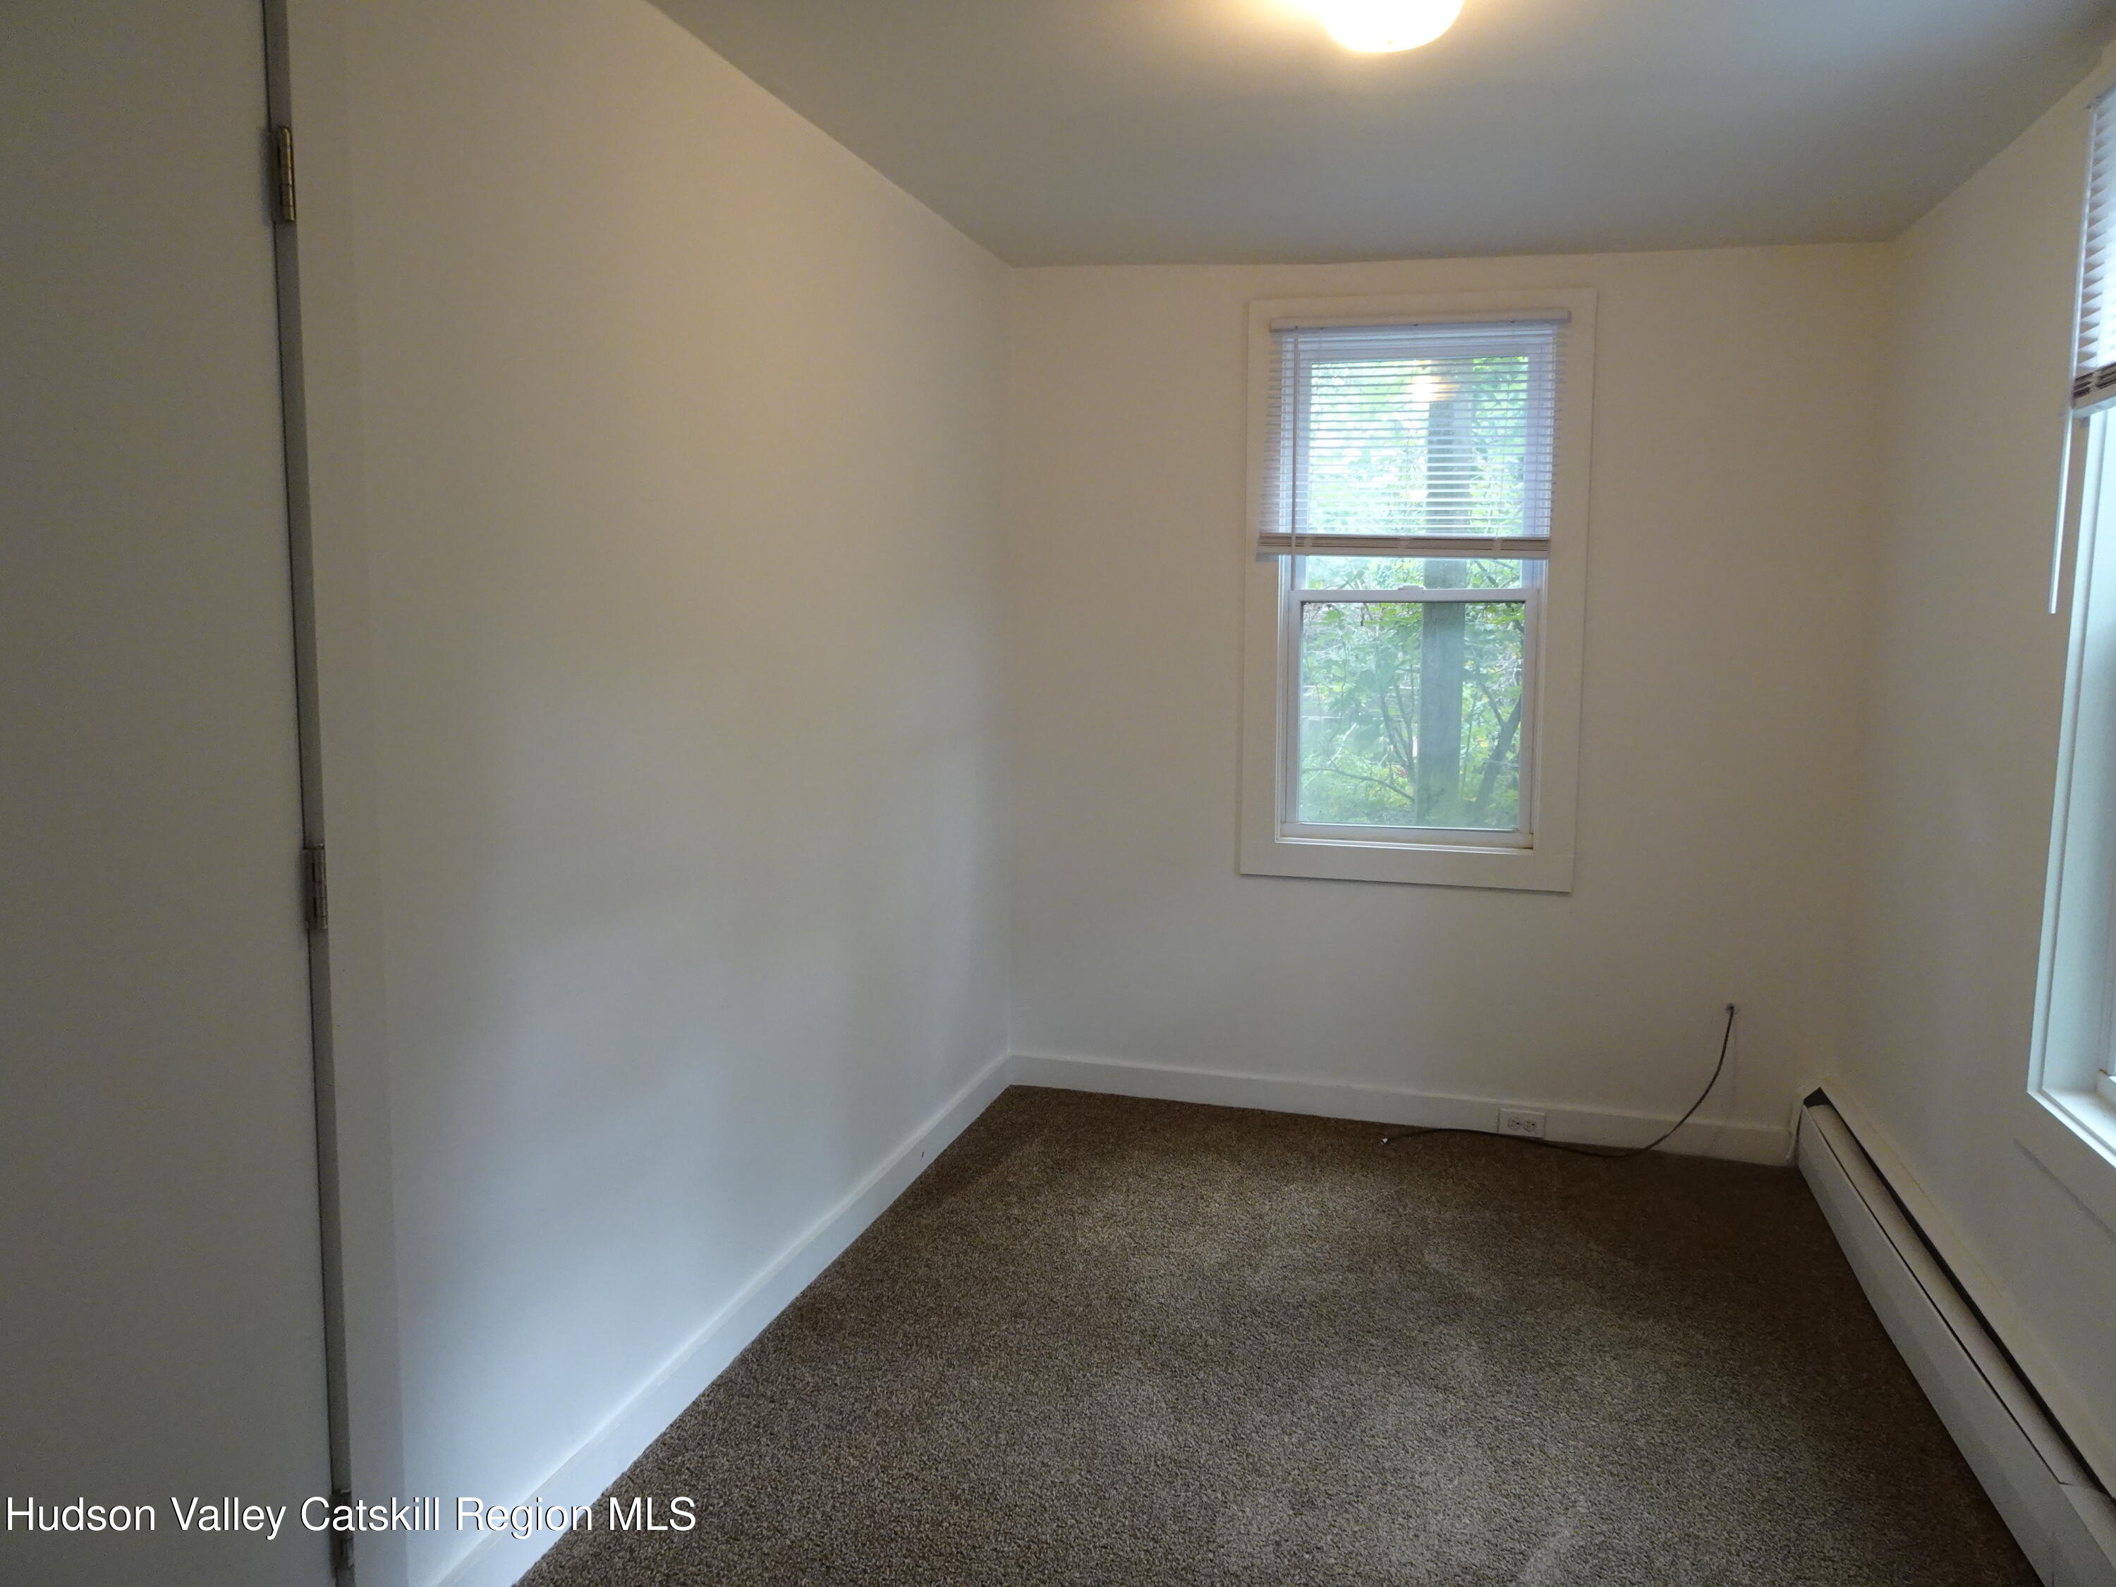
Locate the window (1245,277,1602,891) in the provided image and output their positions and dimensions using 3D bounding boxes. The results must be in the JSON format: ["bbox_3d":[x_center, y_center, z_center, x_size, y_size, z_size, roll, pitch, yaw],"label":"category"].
[{"bbox_3d":[0.881,-0.492,3.670,0.820,1.445,0.110,2,7,16],"label":"window"}]

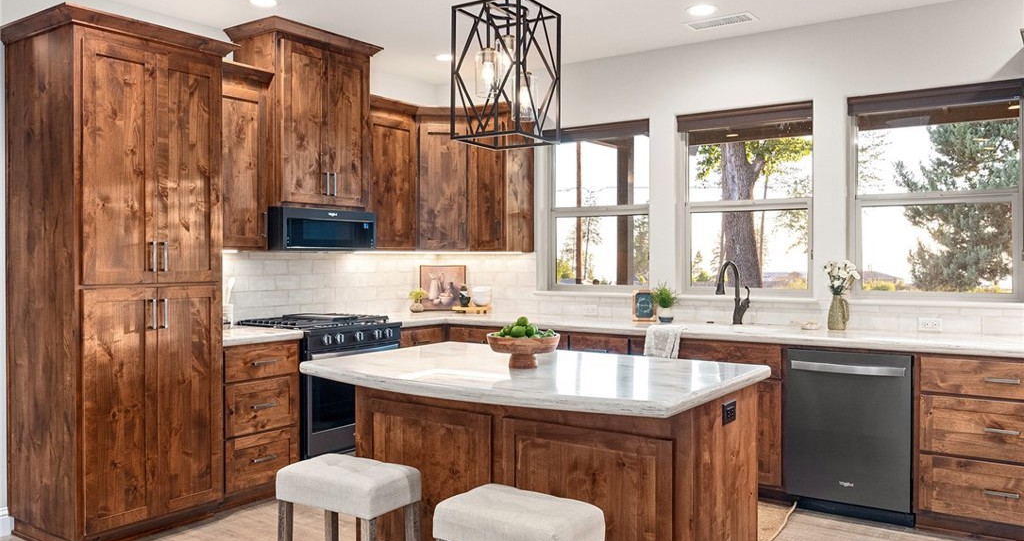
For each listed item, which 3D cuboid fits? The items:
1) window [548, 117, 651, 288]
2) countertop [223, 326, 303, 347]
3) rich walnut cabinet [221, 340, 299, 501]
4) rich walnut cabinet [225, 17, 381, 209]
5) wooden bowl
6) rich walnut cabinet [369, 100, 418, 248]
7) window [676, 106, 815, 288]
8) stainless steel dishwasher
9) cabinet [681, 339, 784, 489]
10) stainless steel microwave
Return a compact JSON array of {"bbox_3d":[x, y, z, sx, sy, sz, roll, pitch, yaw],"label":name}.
[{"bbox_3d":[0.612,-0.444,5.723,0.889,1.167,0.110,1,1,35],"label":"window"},{"bbox_3d":[-1.598,0.372,4.526,0.644,0.038,0.498,1,1,35],"label":"countertop"},{"bbox_3d":[-1.603,0.818,4.517,0.643,0.854,0.497,1,1,35],"label":"rich walnut cabinet"},{"bbox_3d":[-1.299,-0.935,5.086,0.437,1.075,0.864,1,1,35],"label":"rich walnut cabinet"},{"bbox_3d":[0.044,0.312,3.077,0.284,0.125,0.284,0,1,0],"label":"wooden bowl"},{"bbox_3d":[-0.956,-0.659,5.635,0.372,1.030,0.523,1,1,35],"label":"rich walnut cabinet"},{"bbox_3d":[1.494,-0.435,5.103,0.872,1.167,0.110,1,1,35],"label":"window"},{"bbox_3d":[1.883,0.850,4.331,0.611,0.864,0.623,1,1,35],"label":"stainless steel dishwasher"},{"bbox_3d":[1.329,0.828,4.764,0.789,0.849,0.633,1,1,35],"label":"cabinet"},{"bbox_3d":[-1.300,-0.249,5.087,0.458,0.255,0.758,1,1,35],"label":"stainless steel microwave"}]

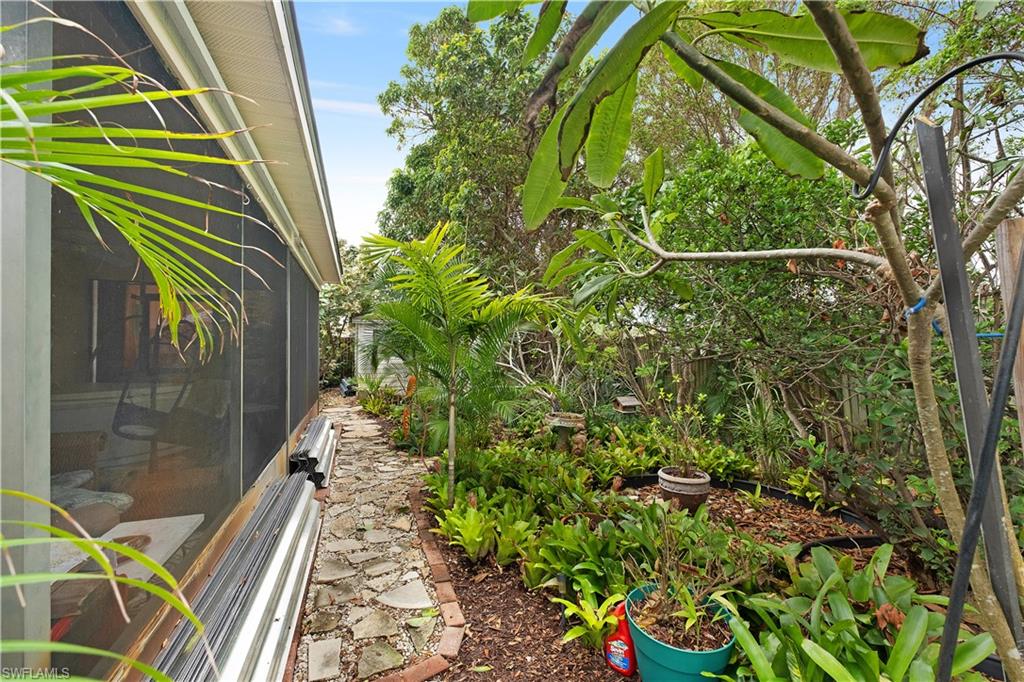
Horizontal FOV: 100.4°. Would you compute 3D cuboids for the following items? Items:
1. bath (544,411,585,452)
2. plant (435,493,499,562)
[{"bbox_3d":[0.634,1.130,5.150,0.480,0.570,0.480,0,0,6],"label":"bath"},{"bbox_3d":[-0.300,1.190,2.750,0.420,0.380,0.400,0,0,0],"label":"plant"}]

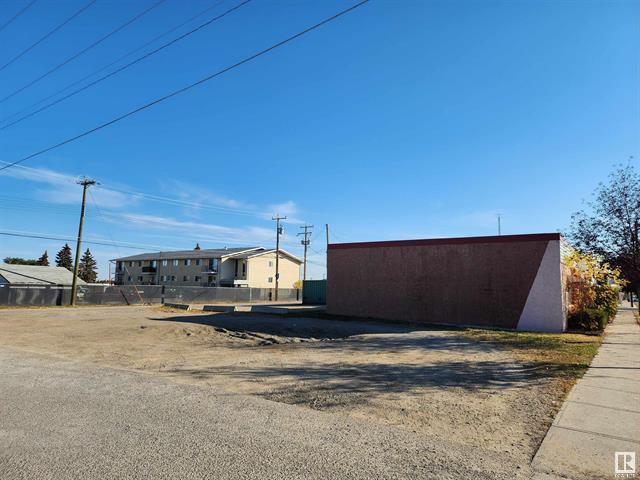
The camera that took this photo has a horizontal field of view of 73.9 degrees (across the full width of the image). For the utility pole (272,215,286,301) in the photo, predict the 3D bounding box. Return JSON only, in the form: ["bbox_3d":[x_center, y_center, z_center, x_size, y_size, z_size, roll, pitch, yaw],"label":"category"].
[{"bbox_3d":[-4.801,1.983,48.046,1.900,9.730,0.500,-4,-8,38],"label":"utility pole"}]

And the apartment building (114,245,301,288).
[{"bbox_3d":[-21.689,5.784,80.528,32.000,8.050,16.500,-3,-7,33],"label":"apartment building"}]

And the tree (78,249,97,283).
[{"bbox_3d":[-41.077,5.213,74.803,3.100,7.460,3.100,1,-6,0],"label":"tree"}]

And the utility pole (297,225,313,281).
[{"bbox_3d":[-1.927,2.789,58.020,2.100,9.900,0.600,-4,-8,38],"label":"utility pole"}]

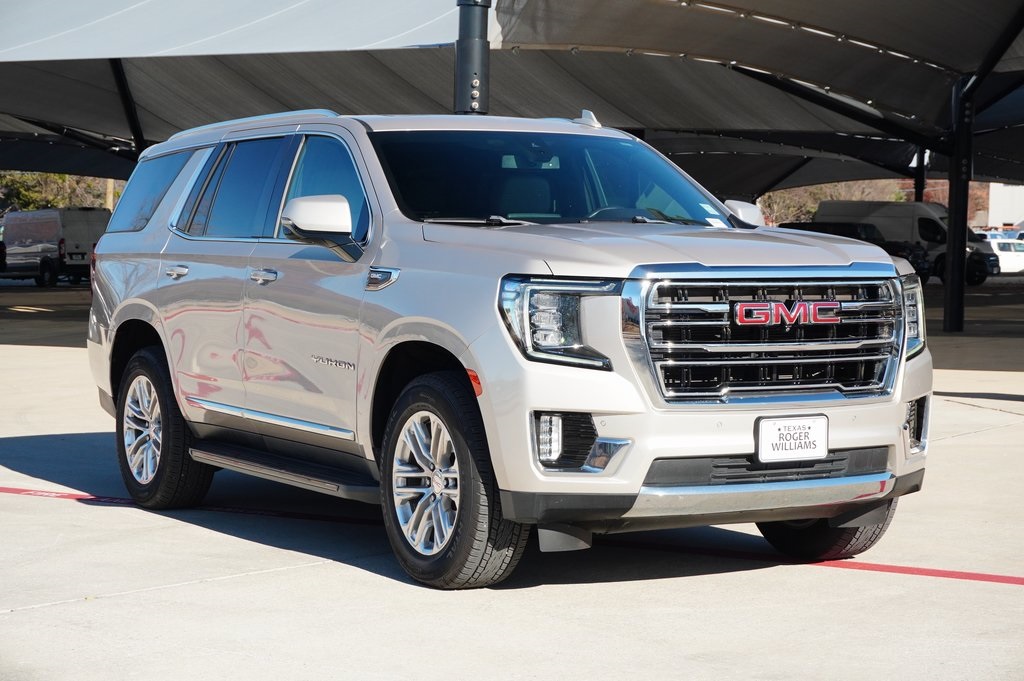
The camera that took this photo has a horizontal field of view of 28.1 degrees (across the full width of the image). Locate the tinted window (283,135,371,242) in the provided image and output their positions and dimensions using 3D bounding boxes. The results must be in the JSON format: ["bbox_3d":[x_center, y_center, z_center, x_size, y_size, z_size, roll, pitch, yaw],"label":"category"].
[{"bbox_3d":[-0.767,-0.665,8.805,0.060,0.510,0.970,17,-7,-30],"label":"tinted window"}]

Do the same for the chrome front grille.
[{"bbox_3d":[0.978,-0.006,7.554,1.190,0.455,0.130,-1,-3,-31],"label":"chrome front grille"}]

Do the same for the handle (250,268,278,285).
[{"bbox_3d":[-1.100,-0.285,9.036,0.060,0.060,0.250,-1,2,-30],"label":"handle"}]

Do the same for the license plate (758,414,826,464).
[{"bbox_3d":[1.019,0.356,7.399,0.310,0.160,0.025,-1,2,-30],"label":"license plate"}]

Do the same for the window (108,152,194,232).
[{"bbox_3d":[-1.911,-0.772,10.740,0.060,0.420,0.940,16,-7,-27],"label":"window"}]

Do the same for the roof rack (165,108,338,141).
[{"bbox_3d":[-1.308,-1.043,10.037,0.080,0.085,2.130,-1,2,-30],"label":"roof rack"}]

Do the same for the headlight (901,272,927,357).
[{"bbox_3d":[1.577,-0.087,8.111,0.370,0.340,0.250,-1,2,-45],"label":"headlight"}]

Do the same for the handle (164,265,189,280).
[{"bbox_3d":[-1.632,-0.328,9.926,0.060,0.060,0.235,-1,2,-31],"label":"handle"}]

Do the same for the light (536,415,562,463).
[{"bbox_3d":[0.135,0.352,7.310,0.090,0.185,0.090,0,2,-22],"label":"light"}]

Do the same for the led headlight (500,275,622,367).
[{"bbox_3d":[0.174,-0.062,7.227,0.380,0.350,0.280,0,2,-18],"label":"led headlight"}]

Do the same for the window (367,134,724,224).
[{"bbox_3d":[0.163,-0.702,8.845,1.580,0.170,0.772,-1,38,-30],"label":"window"}]

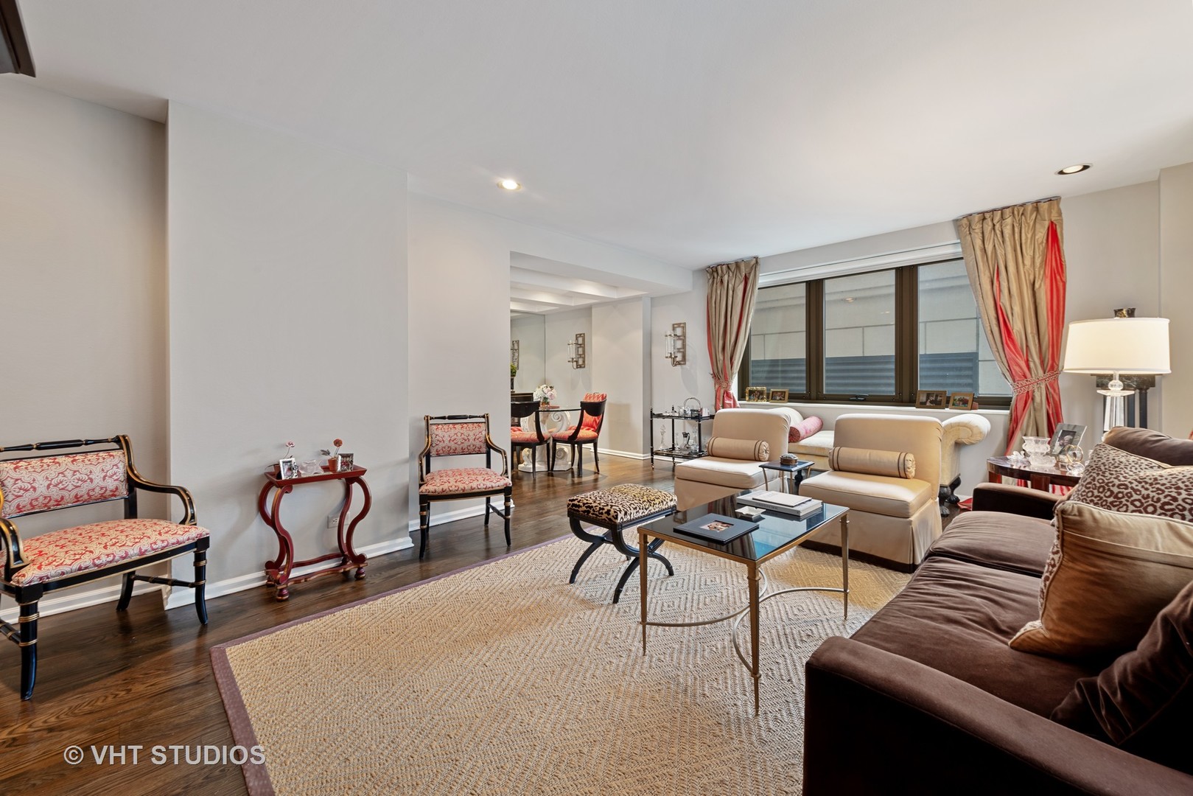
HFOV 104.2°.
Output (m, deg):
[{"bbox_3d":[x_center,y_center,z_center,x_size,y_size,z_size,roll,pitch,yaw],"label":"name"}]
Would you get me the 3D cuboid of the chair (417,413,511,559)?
[{"bbox_3d":[-0.929,0.542,3.184,0.570,0.860,0.570,-1,2,-23],"label":"chair"}]

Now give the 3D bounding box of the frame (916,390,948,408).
[{"bbox_3d":[2.960,0.015,4.076,0.070,0.155,0.210,-2,3,-44],"label":"frame"}]

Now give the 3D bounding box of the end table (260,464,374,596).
[{"bbox_3d":[-1.524,0.697,2.528,0.290,0.605,0.460,2,3,45],"label":"end table"}]

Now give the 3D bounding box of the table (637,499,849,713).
[{"bbox_3d":[0.649,0.753,1.956,0.490,0.507,0.870,2,3,45],"label":"table"}]

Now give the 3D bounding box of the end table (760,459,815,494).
[{"bbox_3d":[1.416,0.741,3.439,0.390,0.475,0.255,-2,3,-44],"label":"end table"}]

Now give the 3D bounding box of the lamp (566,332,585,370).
[{"bbox_3d":[-0.332,-0.723,7.278,0.200,0.550,0.250,2,3,45],"label":"lamp"}]

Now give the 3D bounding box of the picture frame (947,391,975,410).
[{"bbox_3d":[3.098,0.029,3.938,0.065,0.141,0.160,-2,3,-44],"label":"picture frame"}]

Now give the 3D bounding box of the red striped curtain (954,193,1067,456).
[{"bbox_3d":[3.230,-0.261,3.634,0.200,2.460,0.650,-2,3,-44],"label":"red striped curtain"}]

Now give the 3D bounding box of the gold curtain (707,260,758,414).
[{"bbox_3d":[1.571,-0.349,5.450,0.640,2.450,0.190,2,3,45],"label":"gold curtain"}]

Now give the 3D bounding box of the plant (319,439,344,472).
[{"bbox_3d":[-1.495,0.327,2.635,0.110,0.197,0.100,-2,3,-44],"label":"plant"}]

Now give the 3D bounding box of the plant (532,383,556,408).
[{"bbox_3d":[-0.651,-0.035,5.860,0.290,0.320,0.290,0,2,0],"label":"plant"}]

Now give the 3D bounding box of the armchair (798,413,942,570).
[{"bbox_3d":[1.903,0.557,3.226,0.810,0.860,0.660,-2,3,-44],"label":"armchair"}]

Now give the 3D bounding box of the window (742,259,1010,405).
[{"bbox_3d":[2.596,-0.589,4.723,2.460,1.310,0.120,2,3,45],"label":"window"}]

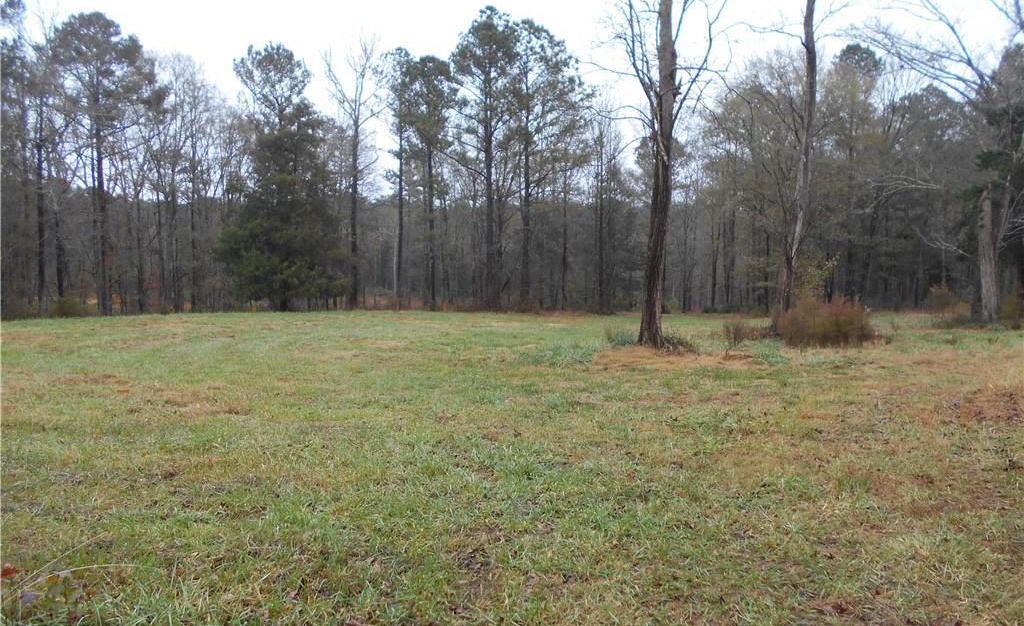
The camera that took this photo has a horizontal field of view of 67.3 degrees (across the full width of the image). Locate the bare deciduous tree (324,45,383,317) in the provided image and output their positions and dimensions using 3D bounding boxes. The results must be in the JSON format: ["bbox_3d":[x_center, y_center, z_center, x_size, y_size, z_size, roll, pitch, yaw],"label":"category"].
[{"bbox_3d":[-10.304,-9.037,50.000,3.800,17.800,3.700,0,1,0],"label":"bare deciduous tree"}]

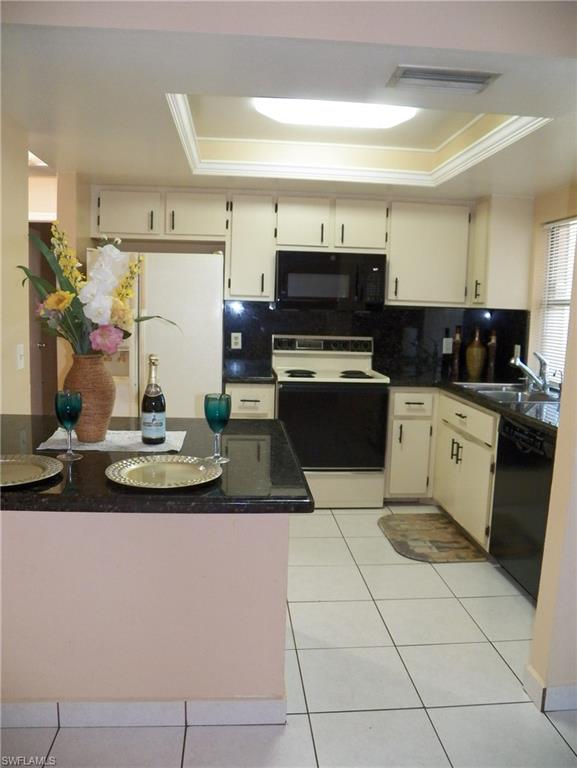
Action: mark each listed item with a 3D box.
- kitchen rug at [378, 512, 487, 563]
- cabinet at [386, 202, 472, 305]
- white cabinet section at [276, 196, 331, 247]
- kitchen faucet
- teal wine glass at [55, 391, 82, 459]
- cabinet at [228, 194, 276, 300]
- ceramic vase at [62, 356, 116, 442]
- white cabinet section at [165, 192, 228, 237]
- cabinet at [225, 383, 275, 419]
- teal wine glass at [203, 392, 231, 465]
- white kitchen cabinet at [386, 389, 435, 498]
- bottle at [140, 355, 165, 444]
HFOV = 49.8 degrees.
[{"bbox_3d":[0.860,0.934,3.858,0.480,0.014,0.844,0,7,-5],"label":"kitchen rug"},{"bbox_3d":[0.981,-0.935,4.546,0.615,0.730,0.345,1,7,-4],"label":"cabinet"},{"bbox_3d":[0.094,-1.142,4.479,0.363,0.323,0.330,1,7,-5],"label":"white cabinet section"},{"bbox_3d":[1.479,-0.076,3.763,0.270,0.236,0.110,1,7,-4],"label":"kitchen faucet"},{"bbox_3d":[-0.696,0.130,1.973,0.081,0.213,0.081,-2,7,-20],"label":"teal wine glass"},{"bbox_3d":[-0.265,-0.956,4.469,0.341,0.735,0.345,1,7,-4],"label":"cabinet"},{"bbox_3d":[-0.686,0.046,2.148,0.183,0.295,0.183,1,7,-4],"label":"ceramic vase"},{"bbox_3d":[-0.643,-1.178,4.413,0.412,0.275,0.330,1,7,-5],"label":"white cabinet section"},{"bbox_3d":[-0.288,0.390,4.499,0.348,0.875,0.620,1,7,-4],"label":"cabinet"},{"bbox_3d":[-0.223,0.138,1.947,0.081,0.213,0.081,0,7,-7],"label":"teal wine glass"},{"bbox_3d":[0.818,0.369,4.566,0.337,0.782,0.580,0,7,-5],"label":"white kitchen cabinet"},{"bbox_3d":[-0.482,0.052,2.213,0.087,0.313,0.087,-1,7,-12],"label":"bottle"}]

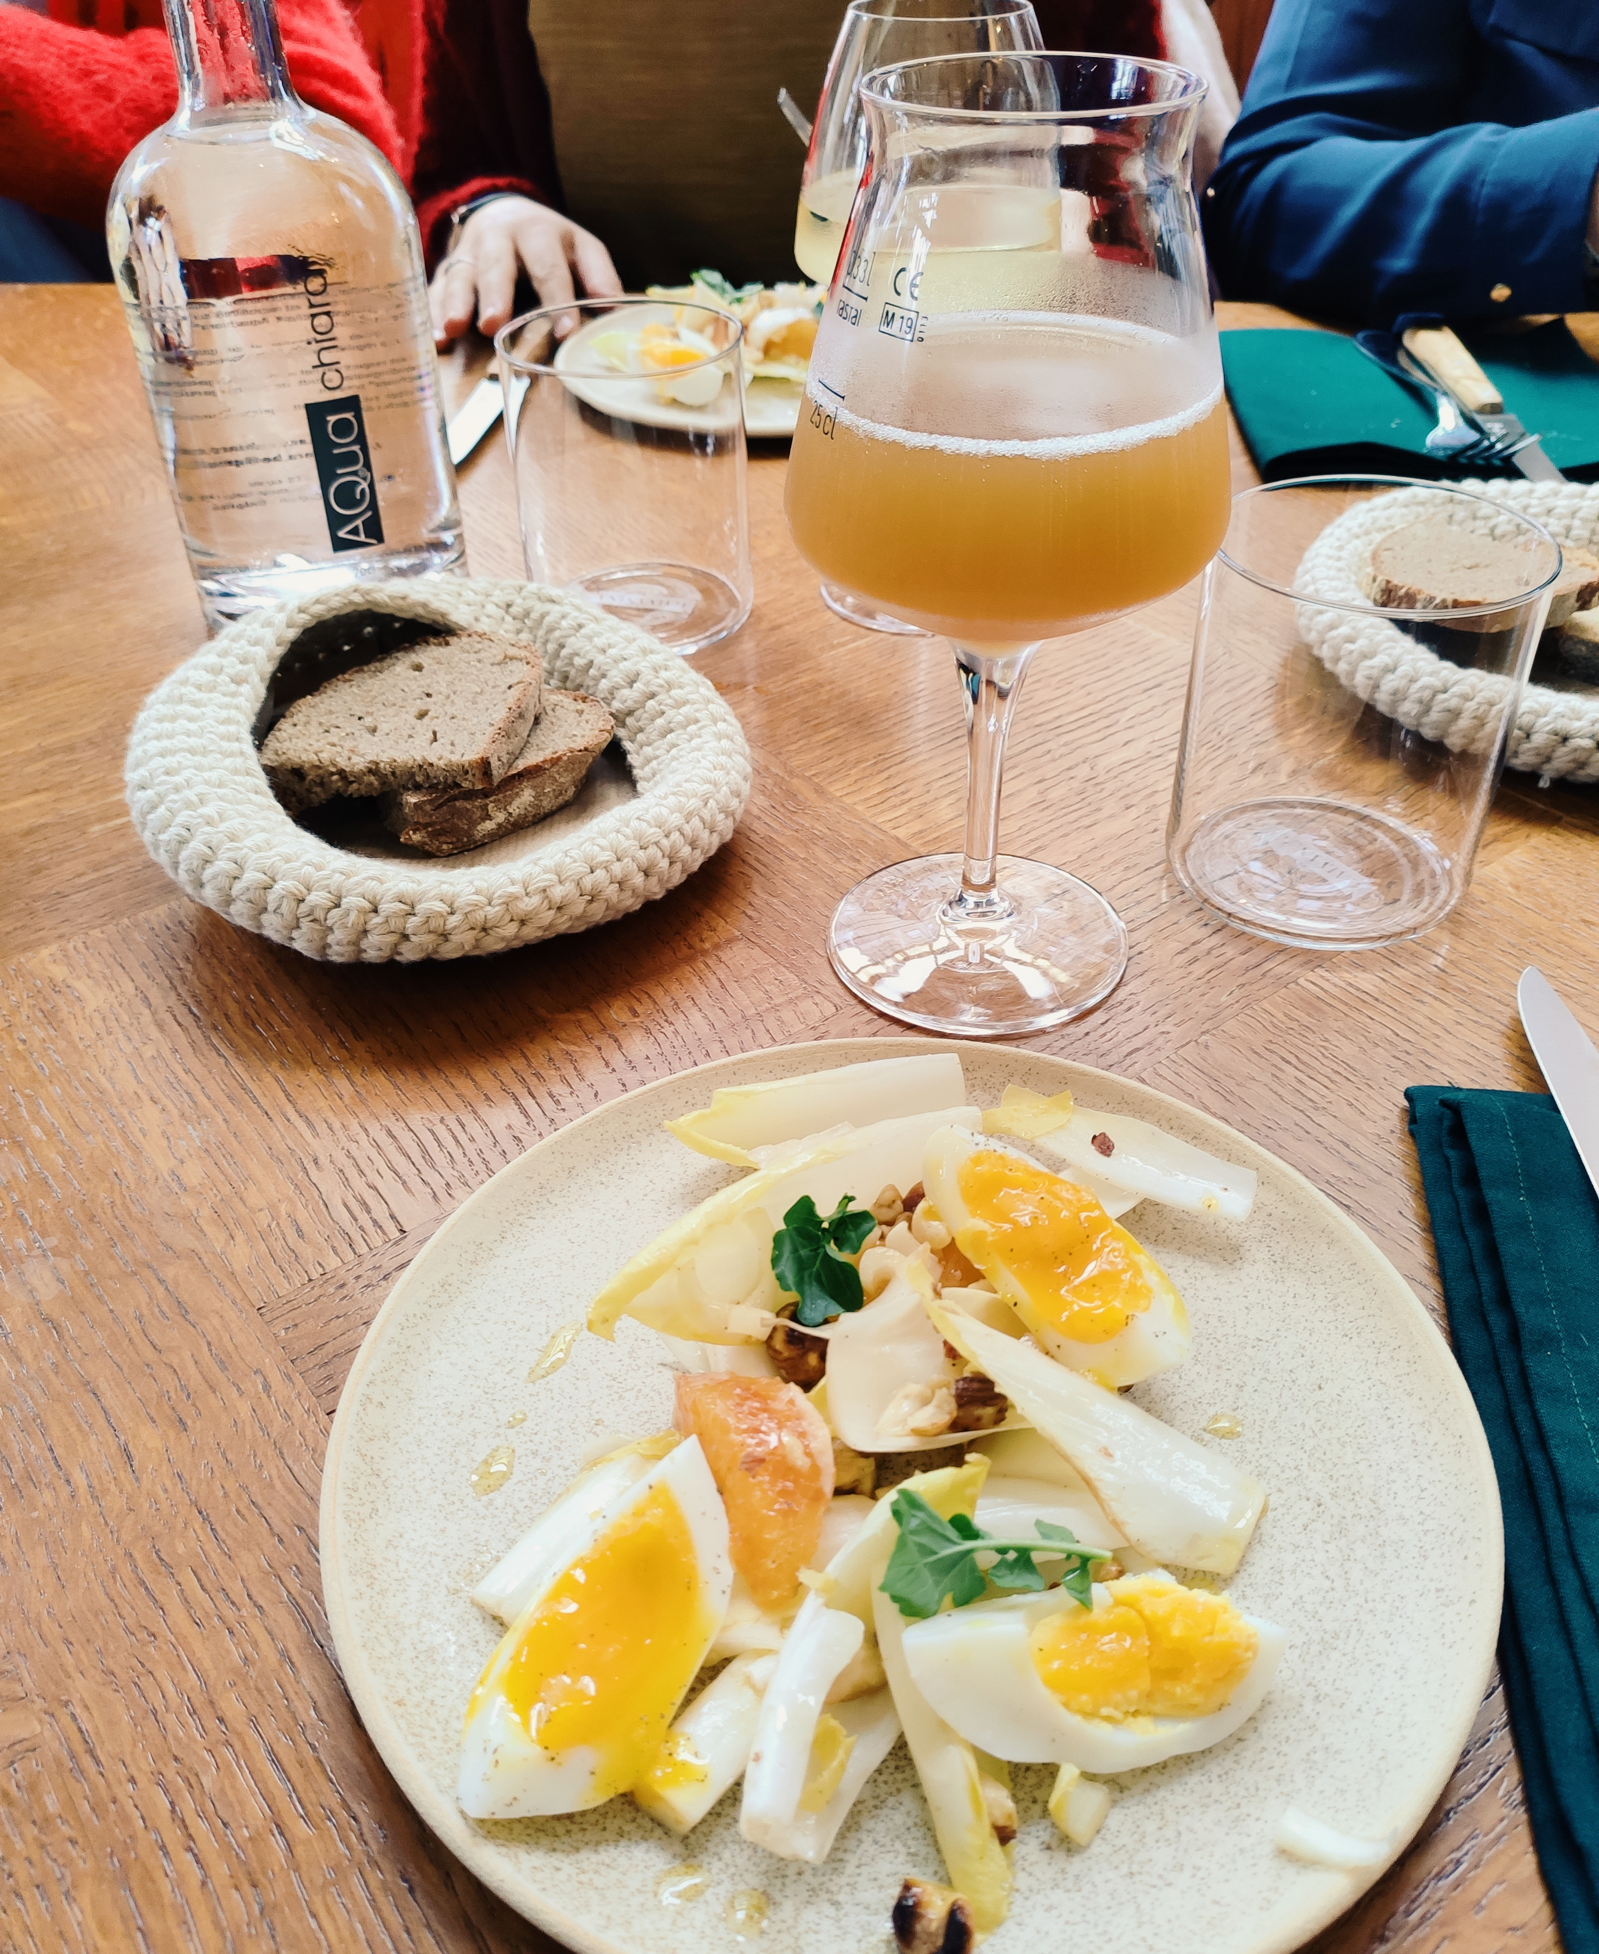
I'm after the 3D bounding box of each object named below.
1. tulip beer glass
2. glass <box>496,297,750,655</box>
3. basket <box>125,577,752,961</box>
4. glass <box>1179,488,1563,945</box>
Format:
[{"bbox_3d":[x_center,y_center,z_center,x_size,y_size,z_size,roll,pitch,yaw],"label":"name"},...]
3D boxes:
[{"bbox_3d":[0.044,-0.086,0.353,0.094,0.198,0.094,-2,39,0],"label":"tulip beer glass"},{"bbox_3d":[-0.055,-0.164,0.533,0.079,0.097,0.079,-2,39,0],"label":"glass"},{"bbox_3d":[-0.098,-0.064,0.448,0.171,0.050,0.171,-2,39,0],"label":"basket"},{"bbox_3d":[0.137,-0.064,0.404,0.079,0.097,0.079,-2,39,0],"label":"glass"}]

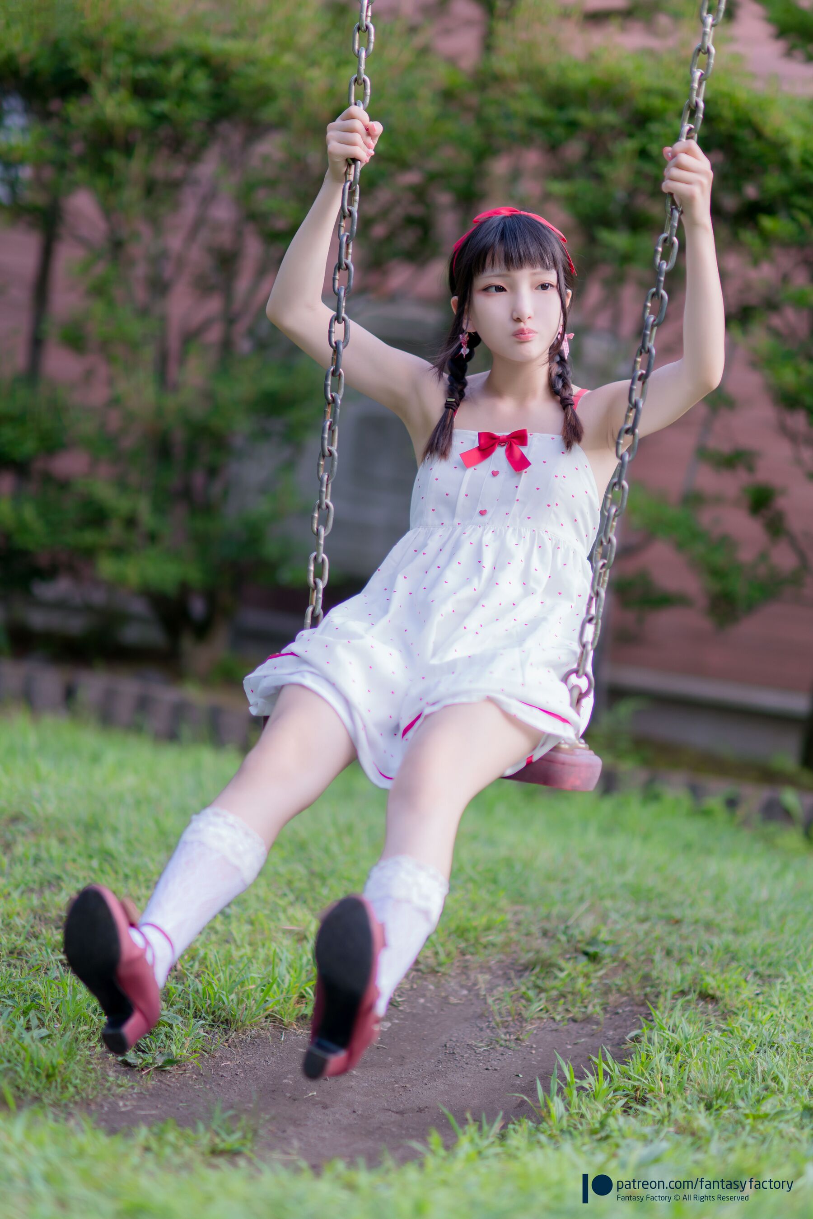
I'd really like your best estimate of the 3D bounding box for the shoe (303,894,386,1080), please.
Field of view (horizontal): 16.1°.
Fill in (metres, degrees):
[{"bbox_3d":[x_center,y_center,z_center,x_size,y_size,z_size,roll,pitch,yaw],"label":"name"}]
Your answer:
[{"bbox_3d":[-0.063,0.439,3.456,0.084,0.249,0.130,18,17,17],"label":"shoe"}]

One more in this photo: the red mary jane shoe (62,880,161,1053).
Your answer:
[{"bbox_3d":[-0.341,0.400,3.433,0.084,0.245,0.130,2,29,18],"label":"red mary jane shoe"}]

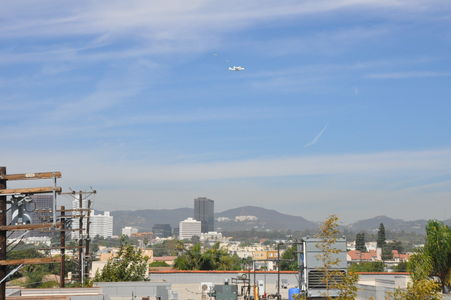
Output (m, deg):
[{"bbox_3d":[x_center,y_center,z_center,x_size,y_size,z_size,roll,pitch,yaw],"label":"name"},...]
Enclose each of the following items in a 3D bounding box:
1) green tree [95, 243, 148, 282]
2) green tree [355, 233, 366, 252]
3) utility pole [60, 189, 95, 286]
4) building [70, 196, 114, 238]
[{"bbox_3d":[-7.616,10.250,65.593,4.200,7.000,4.000,0,-7,0],"label":"green tree"},{"bbox_3d":[55.420,38.834,369.419,5.000,10.000,4.700,0,-7,0],"label":"green tree"},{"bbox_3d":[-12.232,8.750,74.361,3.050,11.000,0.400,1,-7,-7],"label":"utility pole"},{"bbox_3d":[-202.197,106.657,1355.640,62.000,75.000,38.000,1,-7,-12],"label":"building"}]

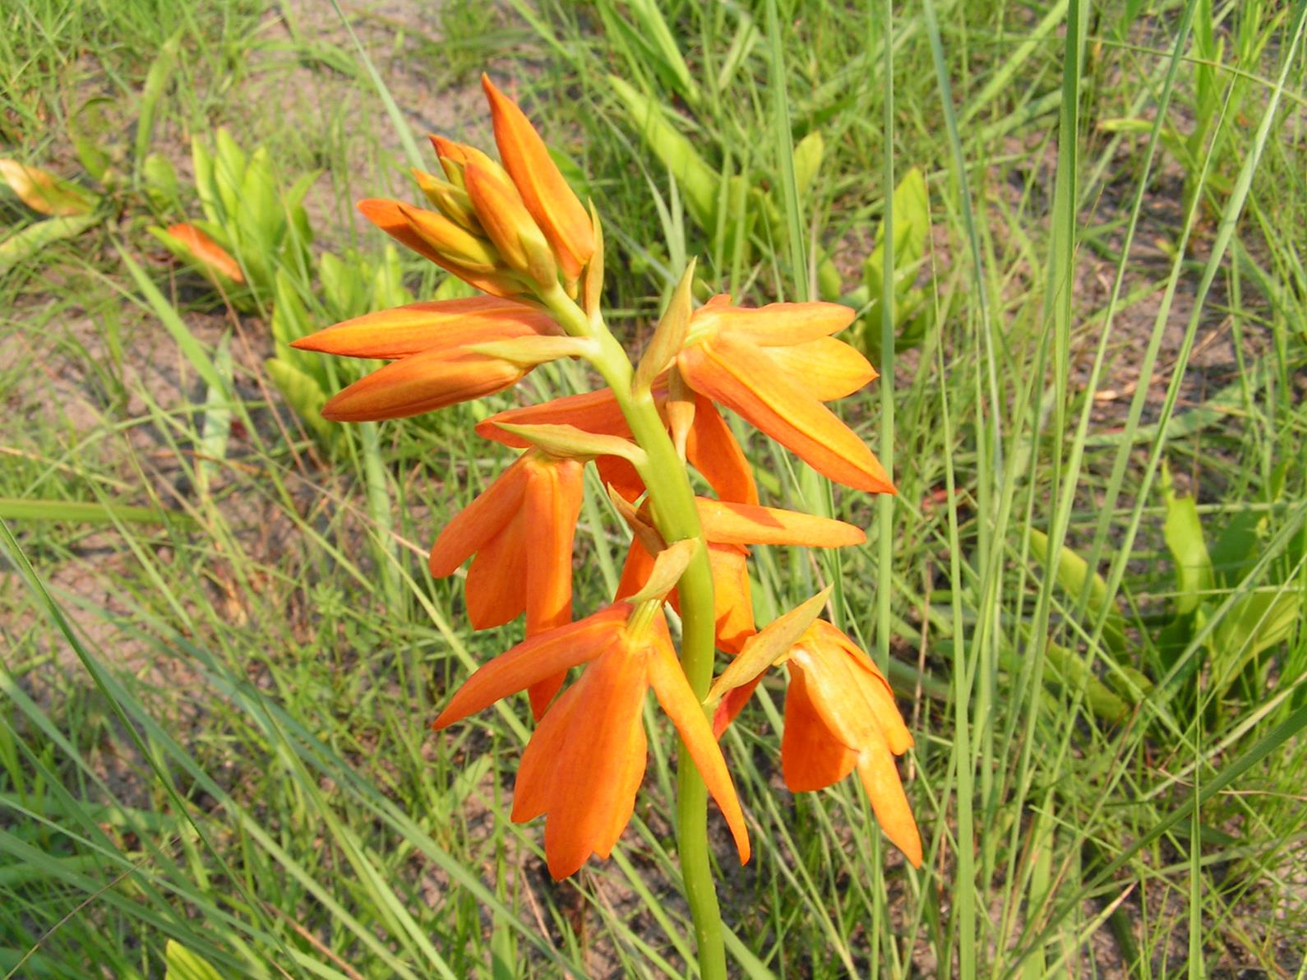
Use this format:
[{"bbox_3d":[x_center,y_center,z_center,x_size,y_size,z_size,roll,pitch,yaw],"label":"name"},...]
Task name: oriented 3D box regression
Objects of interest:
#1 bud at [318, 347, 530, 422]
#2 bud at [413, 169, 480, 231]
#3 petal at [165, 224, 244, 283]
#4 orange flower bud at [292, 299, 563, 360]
[{"bbox_3d":[-0.053,-0.024,0.340,0.048,0.012,0.011,-15,0,-11],"label":"bud"},{"bbox_3d":[-0.047,-0.067,0.341,0.007,0.021,0.007,-49,20,0],"label":"bud"},{"bbox_3d":[-0.243,-0.129,0.800,0.058,0.007,0.013,34,53,20],"label":"petal"},{"bbox_3d":[-0.053,-0.037,0.344,0.061,0.012,0.011,-6,0,-8],"label":"orange flower bud"}]

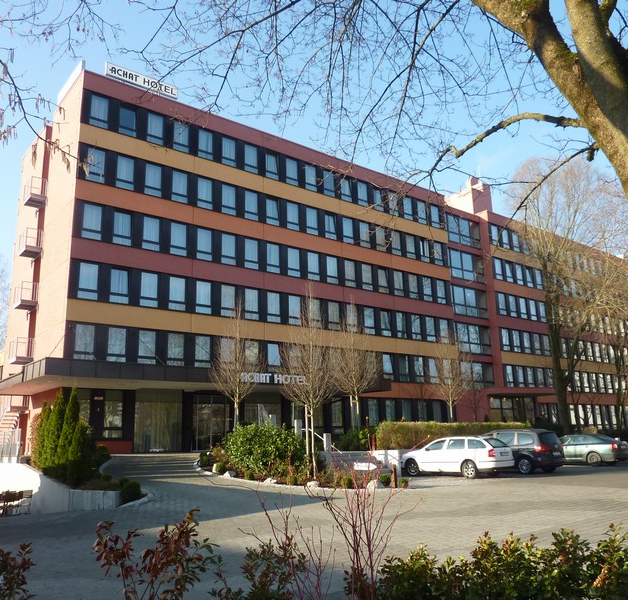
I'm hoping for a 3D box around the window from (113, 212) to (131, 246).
[{"bbox_3d":[-9.414,-3.520,28.501,0.950,1.710,0.150,9,-18,-37],"label":"window"}]

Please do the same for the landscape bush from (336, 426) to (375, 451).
[{"bbox_3d":[1.837,6.172,25.553,1.679,1.128,1.500,-2,-14,0],"label":"landscape bush"}]

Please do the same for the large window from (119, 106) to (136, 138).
[{"bbox_3d":[-10.062,-9.704,31.286,0.960,1.820,0.120,9,-18,-37],"label":"large window"}]

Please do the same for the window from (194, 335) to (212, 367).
[{"bbox_3d":[-5.606,2.698,29.127,0.900,1.692,0.120,9,-18,-36],"label":"window"}]

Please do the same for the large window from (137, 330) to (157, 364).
[{"bbox_3d":[-7.753,2.289,26.877,0.831,1.632,0.120,9,-18,-36],"label":"large window"}]

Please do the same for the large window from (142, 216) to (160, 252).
[{"bbox_3d":[-8.631,-3.509,30.668,0.960,1.820,0.120,9,-18,-37],"label":"large window"}]

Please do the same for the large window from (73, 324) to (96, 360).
[{"bbox_3d":[-10.399,2.018,26.177,0.950,1.710,0.150,9,-18,-37],"label":"large window"}]

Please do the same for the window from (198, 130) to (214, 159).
[{"bbox_3d":[-5.845,-8.396,31.379,0.831,1.632,0.120,9,-18,-36],"label":"window"}]

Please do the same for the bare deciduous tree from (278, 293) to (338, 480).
[{"bbox_3d":[-0.175,2.886,20.733,2.170,6.608,2.170,-2,-14,0],"label":"bare deciduous tree"}]

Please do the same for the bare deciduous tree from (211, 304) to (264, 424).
[{"bbox_3d":[-3.053,3.121,22.801,2.018,6.488,2.018,-2,-14,0],"label":"bare deciduous tree"}]

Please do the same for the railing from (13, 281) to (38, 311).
[{"bbox_3d":[-15.382,-0.183,30.950,0.786,1.186,1.492,9,-18,-37],"label":"railing"}]

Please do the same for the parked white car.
[{"bbox_3d":[5.548,6.209,22.886,1.770,1.470,4.570,11,-19,-42],"label":"parked white car"}]

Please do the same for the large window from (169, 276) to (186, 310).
[{"bbox_3d":[-6.709,-0.293,28.424,0.831,1.632,0.120,9,-18,-36],"label":"large window"}]

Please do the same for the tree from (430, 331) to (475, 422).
[{"bbox_3d":[7.372,4.685,30.750,2.450,6.126,2.450,-2,-14,0],"label":"tree"}]

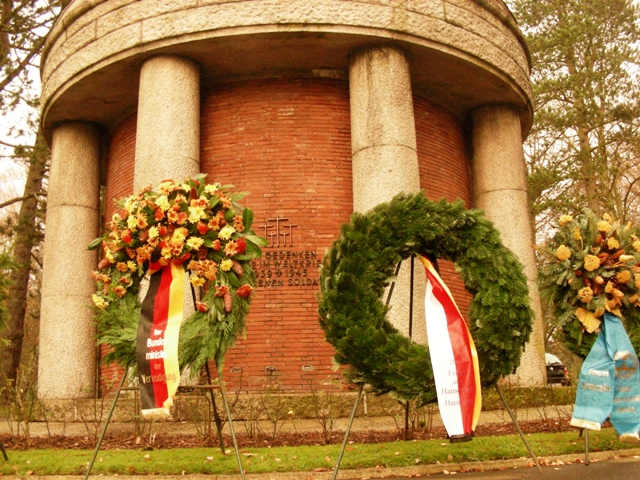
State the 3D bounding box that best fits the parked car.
[{"bbox_3d":[10.248,5.921,32.000,1.740,1.470,4.250,-5,-12,15],"label":"parked car"}]

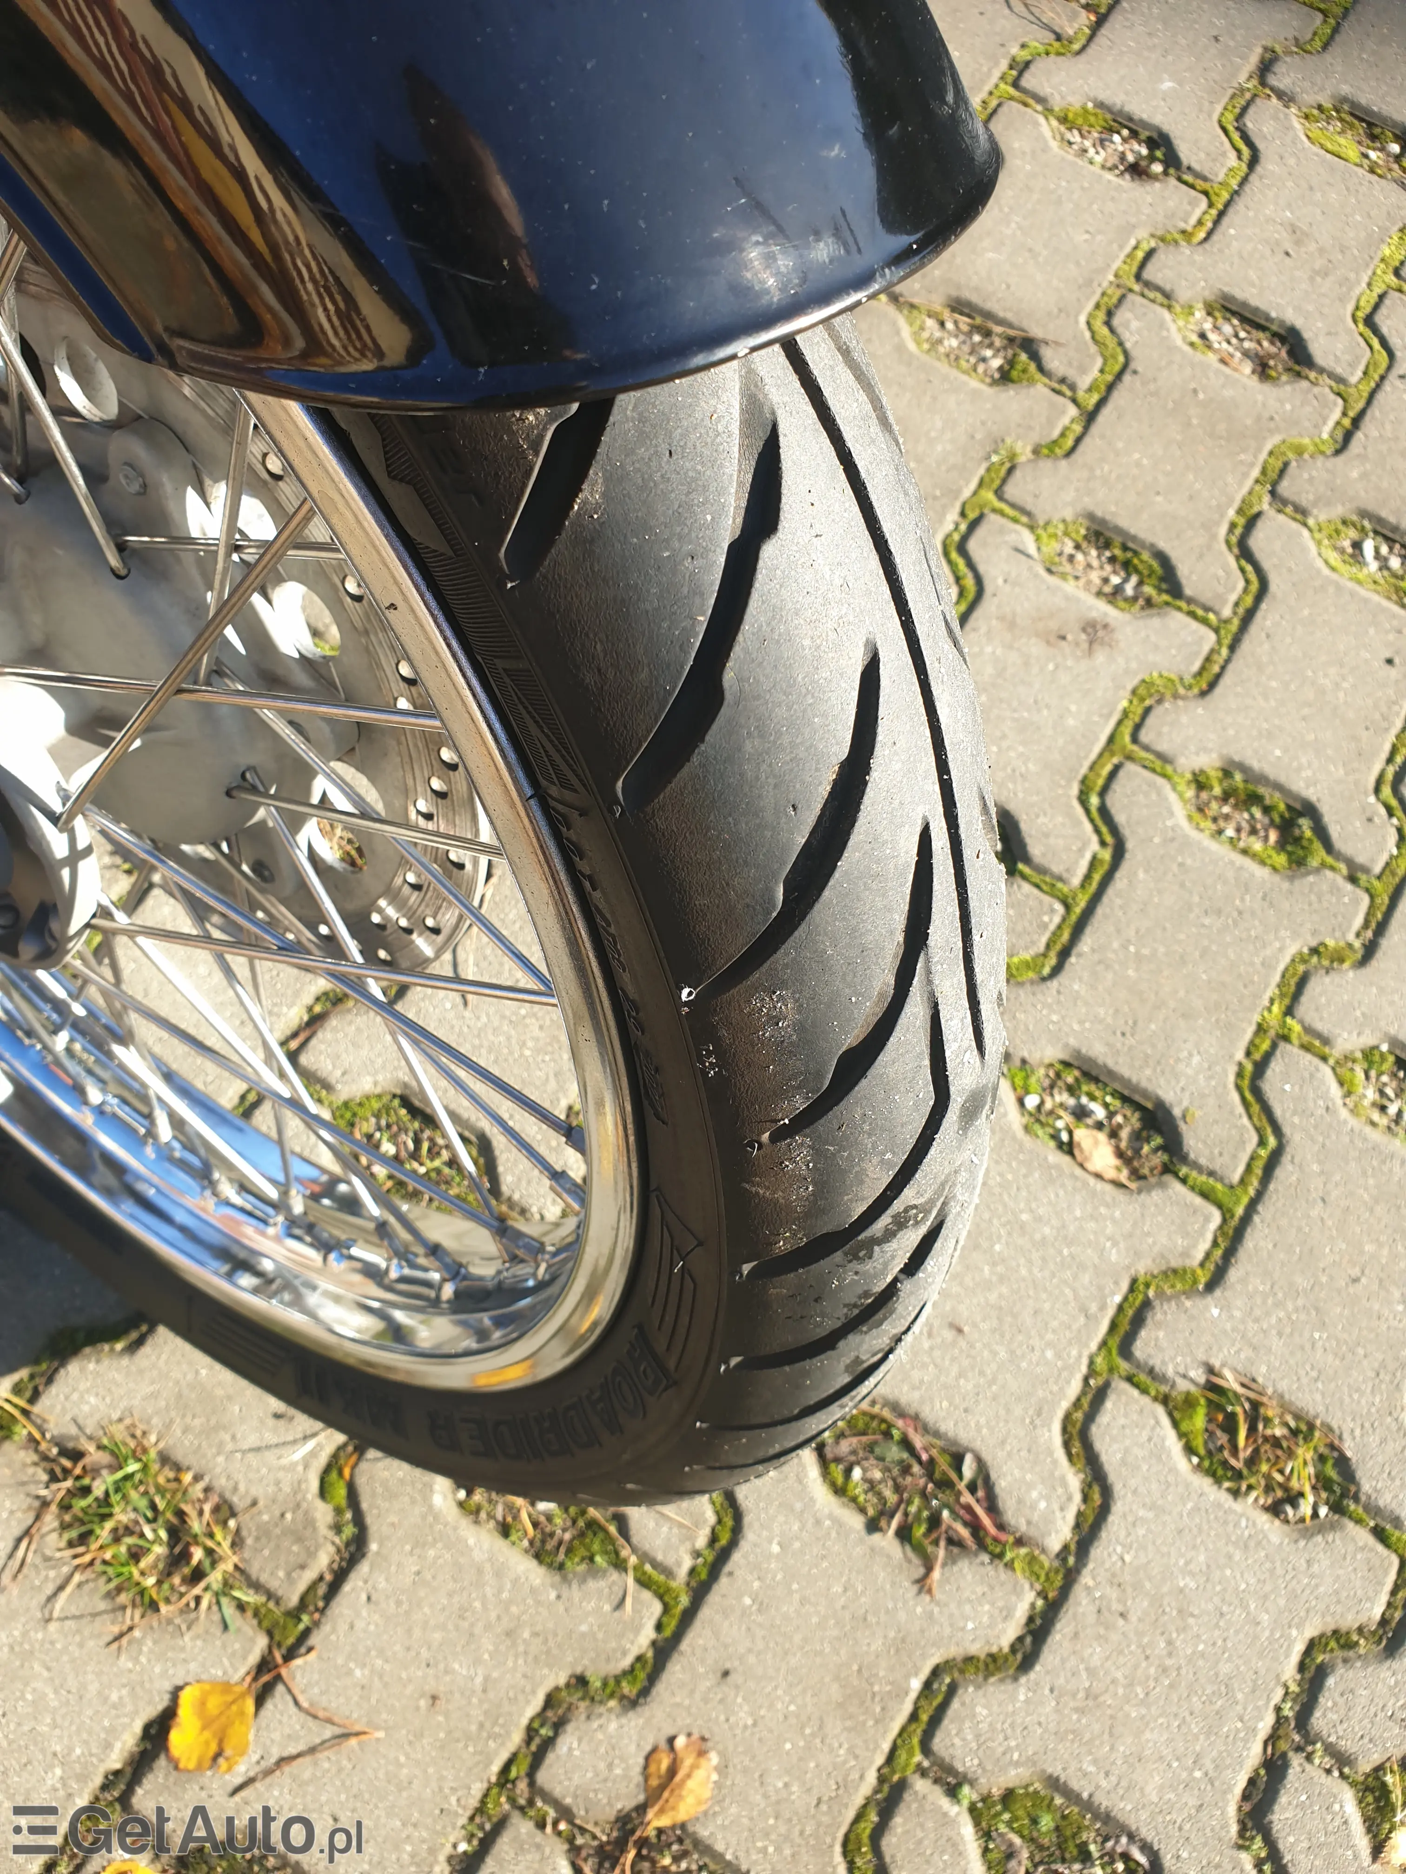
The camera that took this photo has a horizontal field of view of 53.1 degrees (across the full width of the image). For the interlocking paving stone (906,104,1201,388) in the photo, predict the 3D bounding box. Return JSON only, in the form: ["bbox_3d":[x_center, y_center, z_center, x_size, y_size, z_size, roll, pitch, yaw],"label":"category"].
[{"bbox_3d":[0.223,-0.451,0.966,0.162,0.070,0.199,31,72,7],"label":"interlocking paving stone"}]

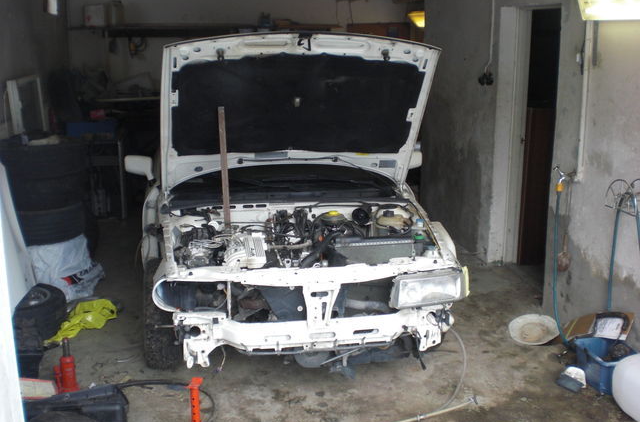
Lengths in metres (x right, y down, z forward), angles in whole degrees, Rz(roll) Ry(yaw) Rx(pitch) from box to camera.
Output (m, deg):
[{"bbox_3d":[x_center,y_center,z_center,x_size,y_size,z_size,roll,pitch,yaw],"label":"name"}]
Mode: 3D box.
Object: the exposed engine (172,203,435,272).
[{"bbox_3d":[-0.105,0.220,3.710,1.250,0.420,0.850,-3,13,-9],"label":"exposed engine"}]

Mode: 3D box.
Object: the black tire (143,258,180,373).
[{"bbox_3d":[-0.851,0.561,3.808,0.190,0.600,0.600,-3,13,-9],"label":"black tire"}]

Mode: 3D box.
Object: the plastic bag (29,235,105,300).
[{"bbox_3d":[-1.864,0.408,4.857,0.620,0.420,0.520,0,13,0],"label":"plastic bag"}]

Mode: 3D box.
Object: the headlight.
[{"bbox_3d":[0.498,0.348,3.341,0.380,0.160,0.170,-4,14,-14],"label":"headlight"}]

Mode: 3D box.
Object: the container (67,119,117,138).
[{"bbox_3d":[-2.356,-0.859,7.278,0.500,0.170,0.280,-3,13,-10],"label":"container"}]

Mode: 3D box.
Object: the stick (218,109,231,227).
[{"bbox_3d":[-0.488,-0.213,3.607,0.040,0.670,0.025,-3,24,-9],"label":"stick"}]

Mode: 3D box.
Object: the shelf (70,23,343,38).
[{"bbox_3d":[-1.261,-2.030,7.901,3.000,0.100,0.300,-3,13,-10],"label":"shelf"}]

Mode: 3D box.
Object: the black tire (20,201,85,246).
[{"bbox_3d":[-1.976,0.061,4.937,0.620,0.215,0.620,-3,13,-10],"label":"black tire"}]

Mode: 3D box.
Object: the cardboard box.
[{"bbox_3d":[-2.438,-2.123,7.630,0.240,0.250,0.230,-3,13,-10],"label":"cardboard box"}]

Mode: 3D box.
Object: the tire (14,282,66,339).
[{"bbox_3d":[-1.883,0.644,4.357,0.600,0.200,0.600,-3,13,-10],"label":"tire"}]

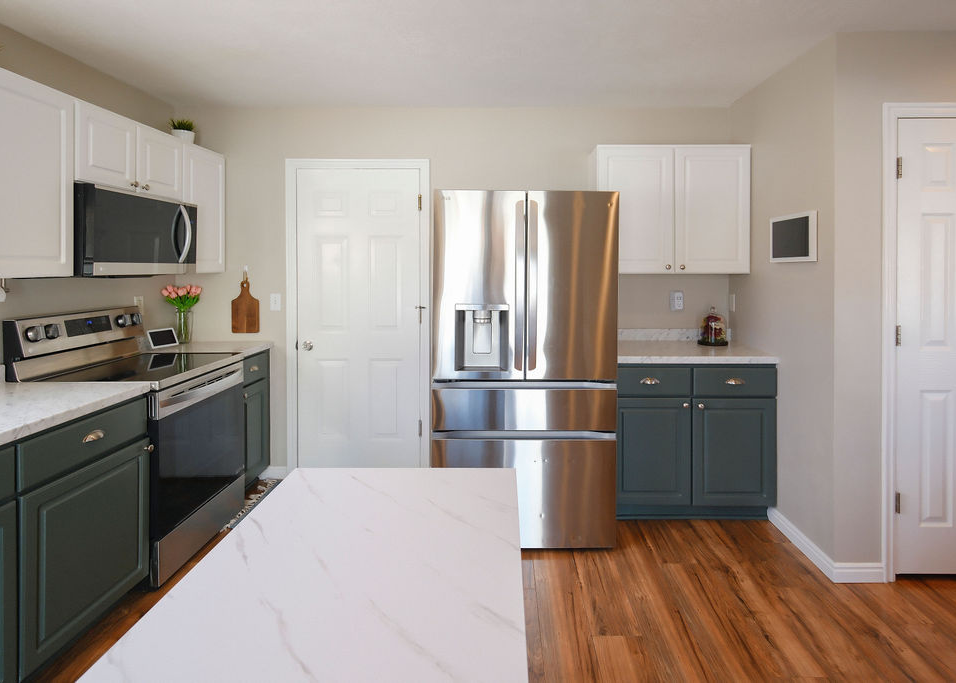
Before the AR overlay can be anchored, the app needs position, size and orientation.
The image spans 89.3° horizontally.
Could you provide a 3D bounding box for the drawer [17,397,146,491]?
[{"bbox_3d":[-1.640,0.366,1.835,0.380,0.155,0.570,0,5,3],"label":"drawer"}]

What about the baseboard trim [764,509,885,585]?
[{"bbox_3d":[1.674,0.962,2.364,0.220,0.100,0.530,0,5,3],"label":"baseboard trim"}]

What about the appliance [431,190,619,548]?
[{"bbox_3d":[0.251,0.118,2.745,0.908,1.750,0.800,0,5,3],"label":"appliance"}]

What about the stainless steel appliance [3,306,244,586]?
[{"bbox_3d":[-1.728,0.462,2.509,0.725,1.210,0.740,0,7,2],"label":"stainless steel appliance"}]

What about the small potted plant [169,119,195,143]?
[{"bbox_3d":[-1.908,-1.328,3.123,0.165,0.205,0.165,0,7,2],"label":"small potted plant"}]

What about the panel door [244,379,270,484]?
[{"bbox_3d":[-1.392,0.556,3.030,0.030,0.580,0.320,0,5,2],"label":"panel door"}]

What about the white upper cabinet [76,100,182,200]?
[{"bbox_3d":[-1.876,-0.916,2.425,0.325,0.370,0.710,0,5,3],"label":"white upper cabinet"}]

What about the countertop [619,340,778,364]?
[{"bbox_3d":[1.226,0.062,3.007,0.916,0.040,0.602,0,7,2],"label":"countertop"}]

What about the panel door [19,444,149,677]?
[{"bbox_3d":[-1.462,0.753,1.835,0.035,0.590,0.570,0,5,3],"label":"panel door"}]

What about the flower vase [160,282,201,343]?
[{"bbox_3d":[-1.925,-0.179,3.145,0.235,0.390,0.235,0,7,2],"label":"flower vase"}]

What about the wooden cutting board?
[{"bbox_3d":[-1.513,-0.232,3.155,0.183,0.360,0.022,0,5,3],"label":"wooden cutting board"}]

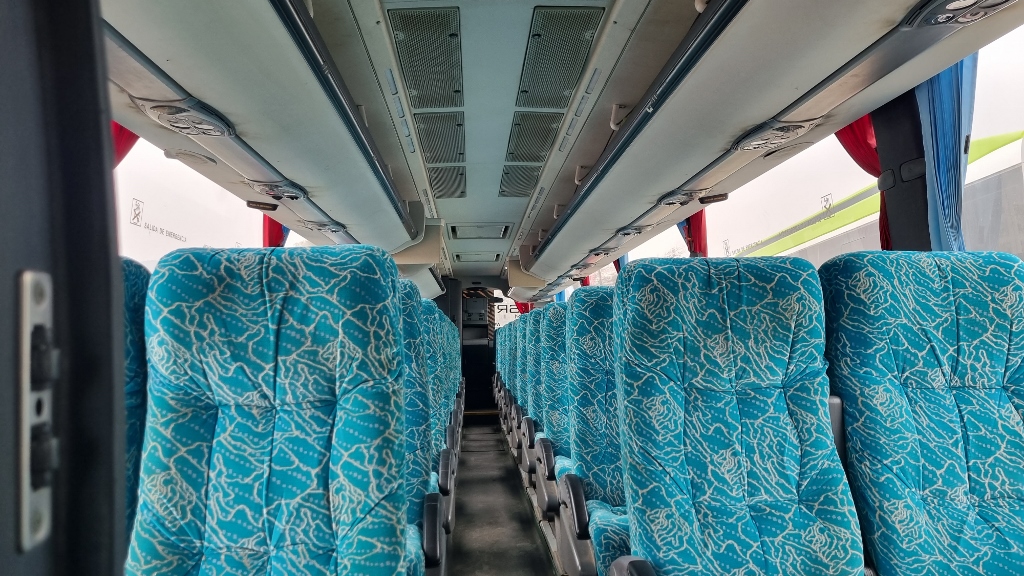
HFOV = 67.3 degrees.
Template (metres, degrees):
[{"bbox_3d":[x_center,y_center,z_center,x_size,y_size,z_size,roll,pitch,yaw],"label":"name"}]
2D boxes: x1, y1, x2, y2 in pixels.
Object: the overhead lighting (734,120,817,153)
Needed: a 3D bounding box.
[{"bbox_3d":[0.751,-0.444,2.218,0.144,0.046,0.365,-1,-4,-3],"label":"overhead lighting"}]

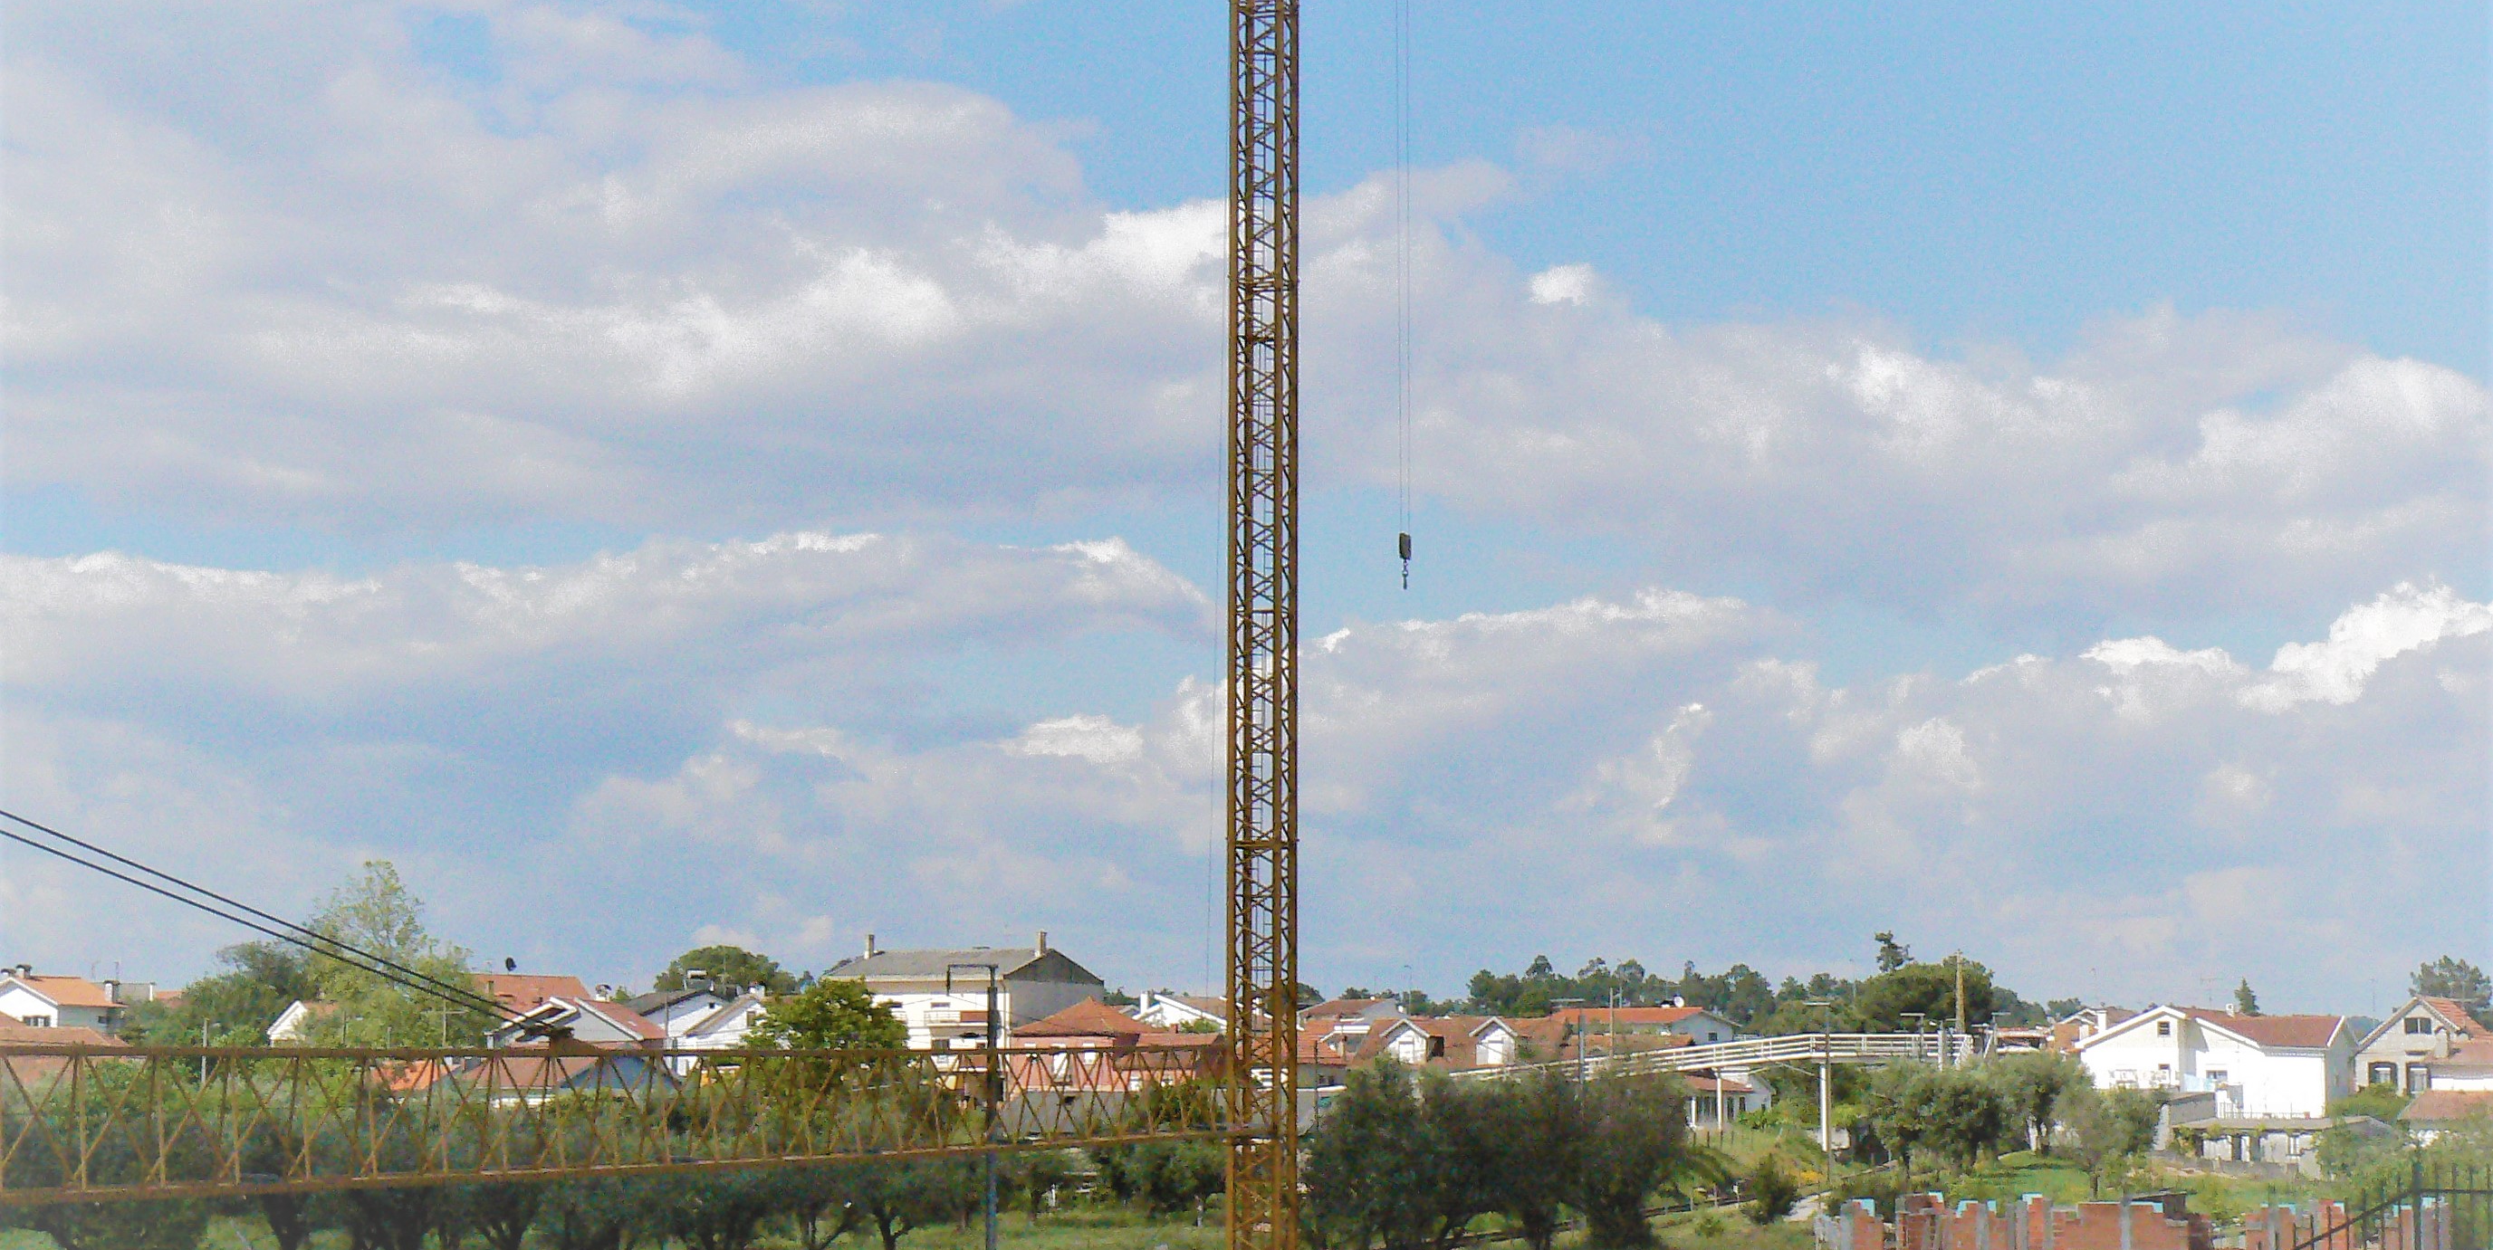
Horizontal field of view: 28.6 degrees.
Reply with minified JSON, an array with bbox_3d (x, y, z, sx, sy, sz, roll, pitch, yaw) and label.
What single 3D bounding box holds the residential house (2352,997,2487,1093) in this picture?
[{"bbox_3d":[77.695,28.063,320.787,9.000,7.499,10.000,-2,-6,24],"label":"residential house"}]

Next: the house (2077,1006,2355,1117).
[{"bbox_3d":[63.545,29.137,320.684,16.800,8.383,11.000,-3,-6,25],"label":"house"}]

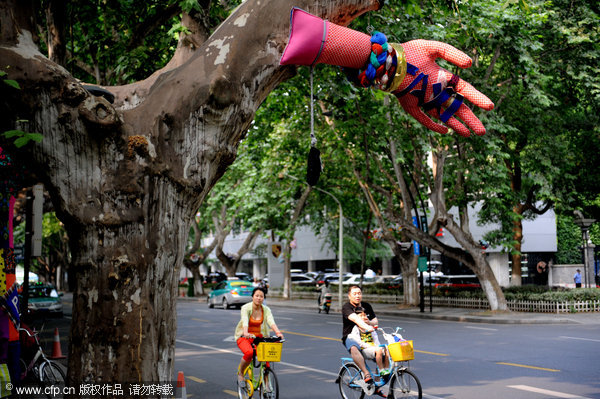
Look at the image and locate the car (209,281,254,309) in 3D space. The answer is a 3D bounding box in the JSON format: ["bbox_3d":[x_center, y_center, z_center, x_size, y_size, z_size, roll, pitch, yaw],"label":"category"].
[{"bbox_3d":[-3.556,5.082,51.800,1.820,1.480,4.750,2,-5,-22],"label":"car"}]

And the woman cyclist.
[{"bbox_3d":[-0.577,1.995,13.750,0.600,1.480,0.800,2,-5,-25],"label":"woman cyclist"}]

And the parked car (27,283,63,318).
[{"bbox_3d":[-12.400,4.651,45.500,1.820,1.470,4.700,2,-5,-23],"label":"parked car"}]

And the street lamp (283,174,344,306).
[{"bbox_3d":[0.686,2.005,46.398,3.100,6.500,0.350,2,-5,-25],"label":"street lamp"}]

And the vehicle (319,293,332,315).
[{"bbox_3d":[1.181,4.756,45.100,0.680,1.120,1.750,1,-4,-18],"label":"vehicle"}]

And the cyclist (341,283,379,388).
[{"bbox_3d":[0.897,1.991,13.750,0.550,1.520,0.780,4,-6,-41],"label":"cyclist"}]

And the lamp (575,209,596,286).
[{"bbox_3d":[13.464,2.803,45.500,1.000,4.300,1.000,0,-4,0],"label":"lamp"}]

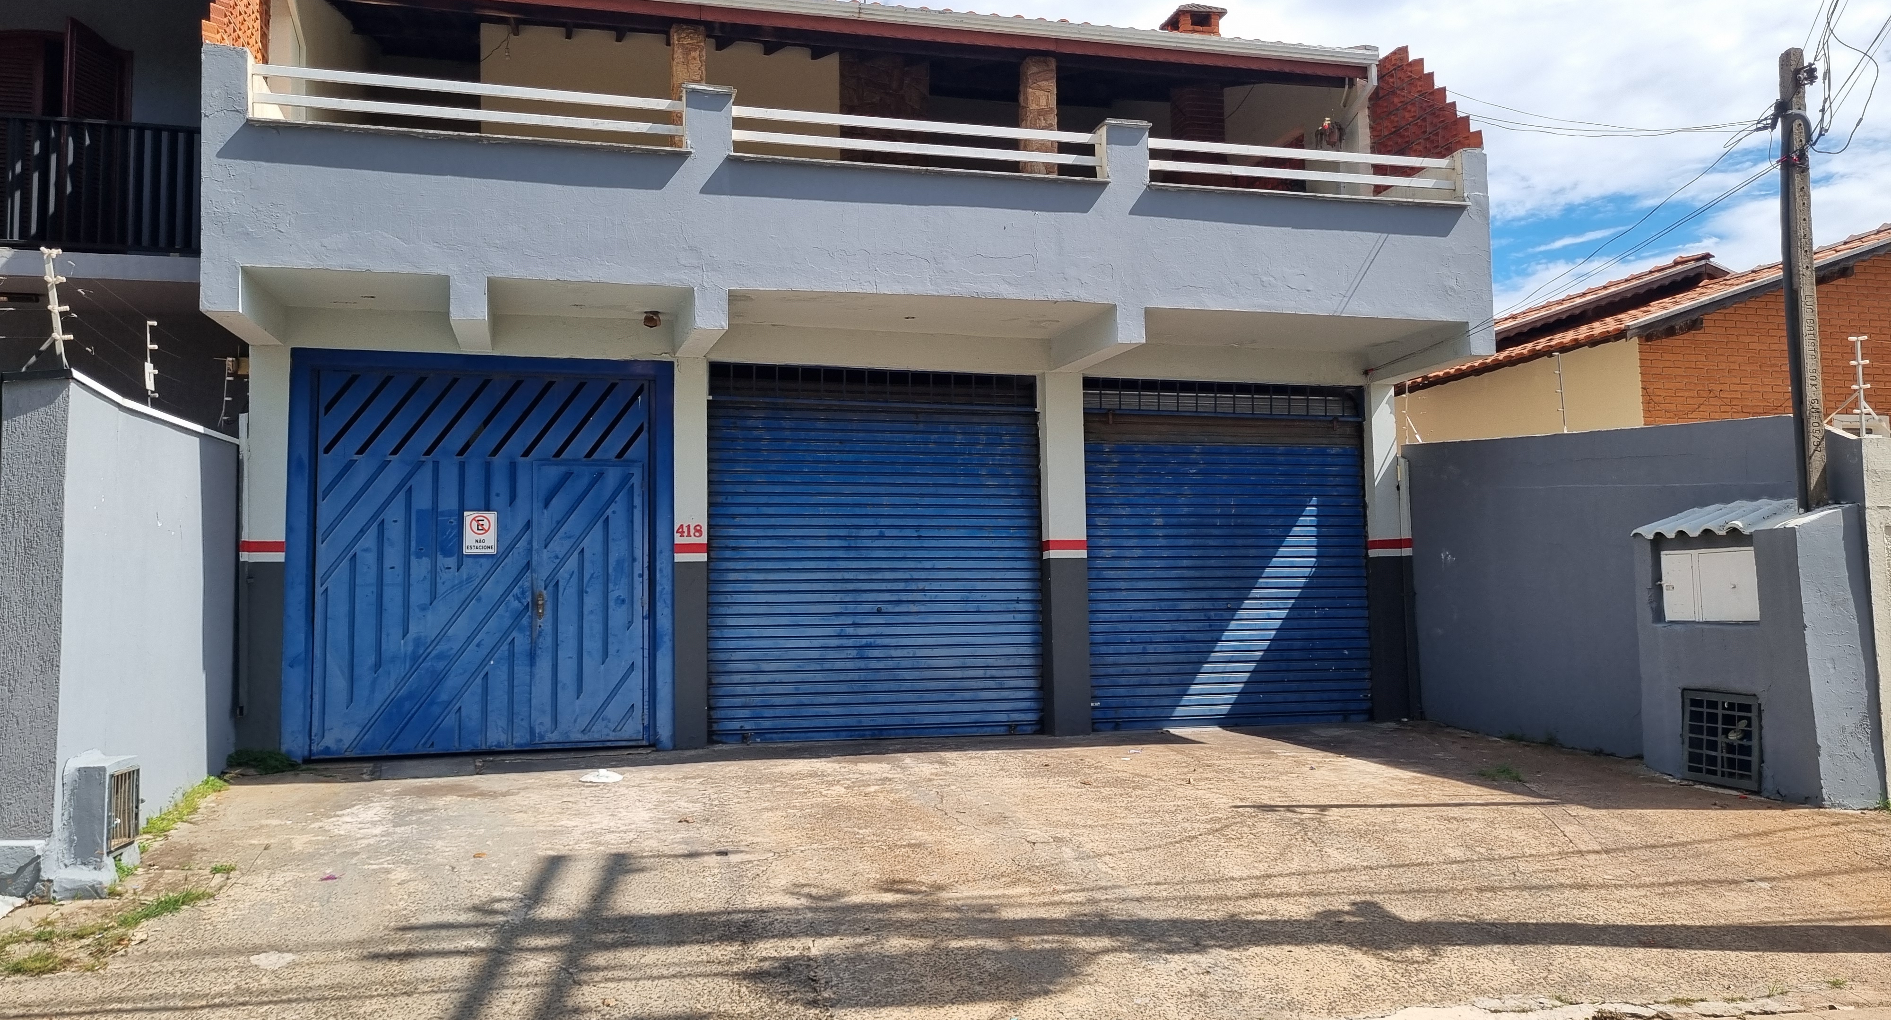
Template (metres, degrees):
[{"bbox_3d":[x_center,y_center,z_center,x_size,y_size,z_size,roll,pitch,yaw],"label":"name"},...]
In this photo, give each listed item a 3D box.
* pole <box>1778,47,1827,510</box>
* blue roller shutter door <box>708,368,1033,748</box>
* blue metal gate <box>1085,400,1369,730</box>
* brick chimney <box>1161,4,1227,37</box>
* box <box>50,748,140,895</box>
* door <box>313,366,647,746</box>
[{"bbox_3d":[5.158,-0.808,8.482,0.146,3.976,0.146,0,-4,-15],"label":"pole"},{"bbox_3d":[-0.536,0.350,11.466,2.719,2.981,0.101,0,-4,-15],"label":"blue roller shutter door"},{"bbox_3d":[2.458,0.382,12.277,2.621,2.953,0.101,0,-4,-15],"label":"blue metal gate"},{"bbox_3d":[2.643,-5.090,15.291,0.571,0.582,0.560,0,-4,-15],"label":"brick chimney"},{"bbox_3d":[-4.188,1.536,7.049,0.235,0.610,0.638,0,-4,-15],"label":"box"},{"bbox_3d":[-3.447,0.394,10.672,2.399,2.836,0.078,0,-4,-15],"label":"door"}]

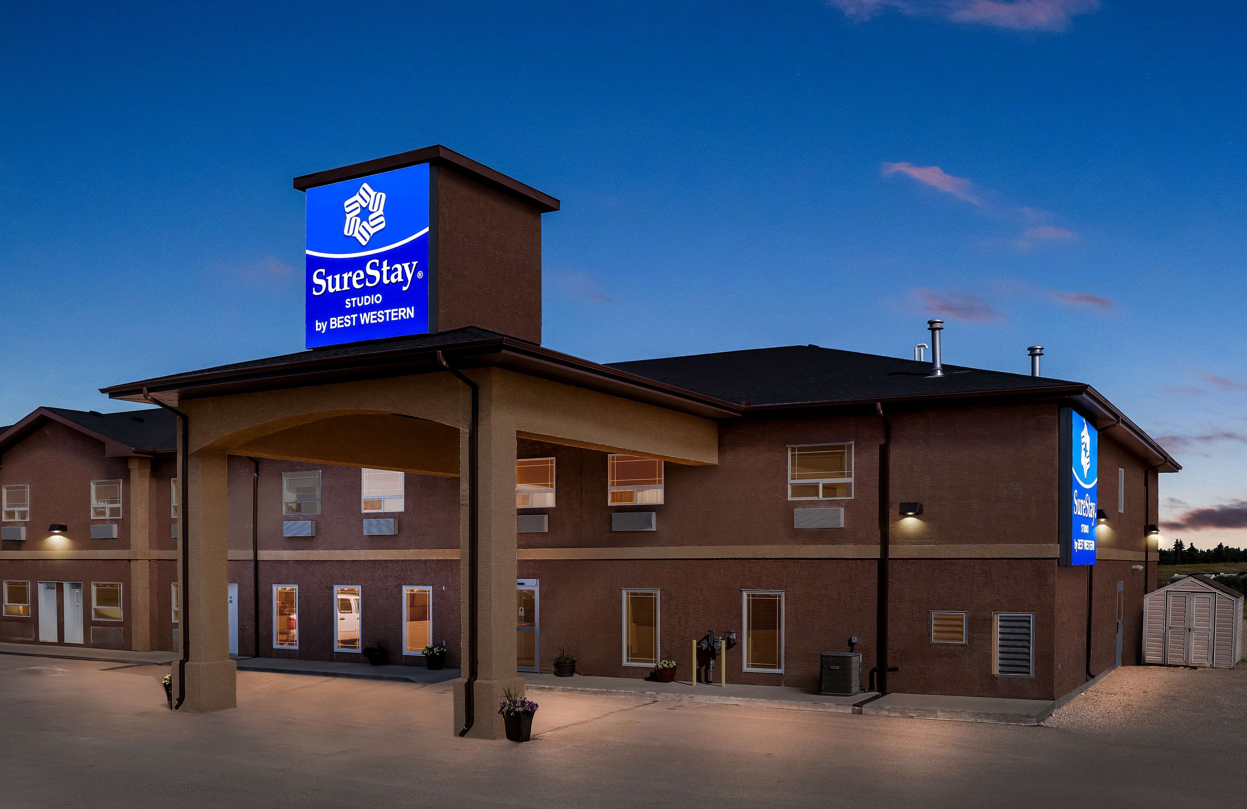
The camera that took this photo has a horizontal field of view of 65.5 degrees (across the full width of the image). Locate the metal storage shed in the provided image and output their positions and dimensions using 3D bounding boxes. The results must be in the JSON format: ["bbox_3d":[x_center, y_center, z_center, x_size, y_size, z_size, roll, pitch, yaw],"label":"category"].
[{"bbox_3d":[15.279,5.743,26.000,2.130,2.250,1.950,-3,-5,34],"label":"metal storage shed"}]

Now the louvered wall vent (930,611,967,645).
[{"bbox_3d":[6.667,4.586,19.900,0.740,0.680,0.100,-3,-5,28],"label":"louvered wall vent"}]

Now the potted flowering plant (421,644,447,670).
[{"bbox_3d":[-4.845,6.455,24.800,0.620,0.670,0.600,0,-3,0],"label":"potted flowering plant"}]

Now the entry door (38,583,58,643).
[{"bbox_3d":[-18.924,6.829,31.903,0.980,2.030,0.080,-2,-4,26],"label":"entry door"}]

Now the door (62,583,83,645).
[{"bbox_3d":[-17.986,6.826,31.715,0.970,2.050,0.100,-2,-5,25],"label":"door"}]

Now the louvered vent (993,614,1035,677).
[{"bbox_3d":[7.982,4.917,19.837,0.790,1.320,0.120,-2,-5,25],"label":"louvered vent"}]

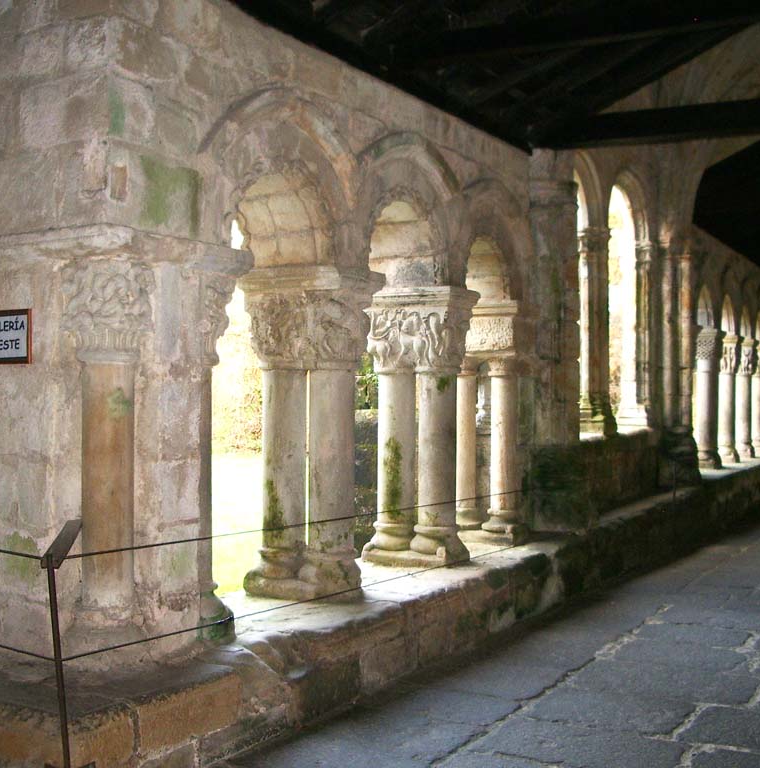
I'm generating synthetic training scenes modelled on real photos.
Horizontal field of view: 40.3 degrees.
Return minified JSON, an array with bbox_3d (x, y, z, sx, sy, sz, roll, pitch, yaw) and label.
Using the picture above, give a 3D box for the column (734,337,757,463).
[{"bbox_3d":[6.051,0.226,17.208,0.326,2.009,0.316,-1,-1,30],"label":"column"}]

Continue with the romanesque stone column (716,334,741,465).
[{"bbox_3d":[4.984,0.208,14.867,0.393,1.816,0.393,0,-1,30],"label":"romanesque stone column"}]

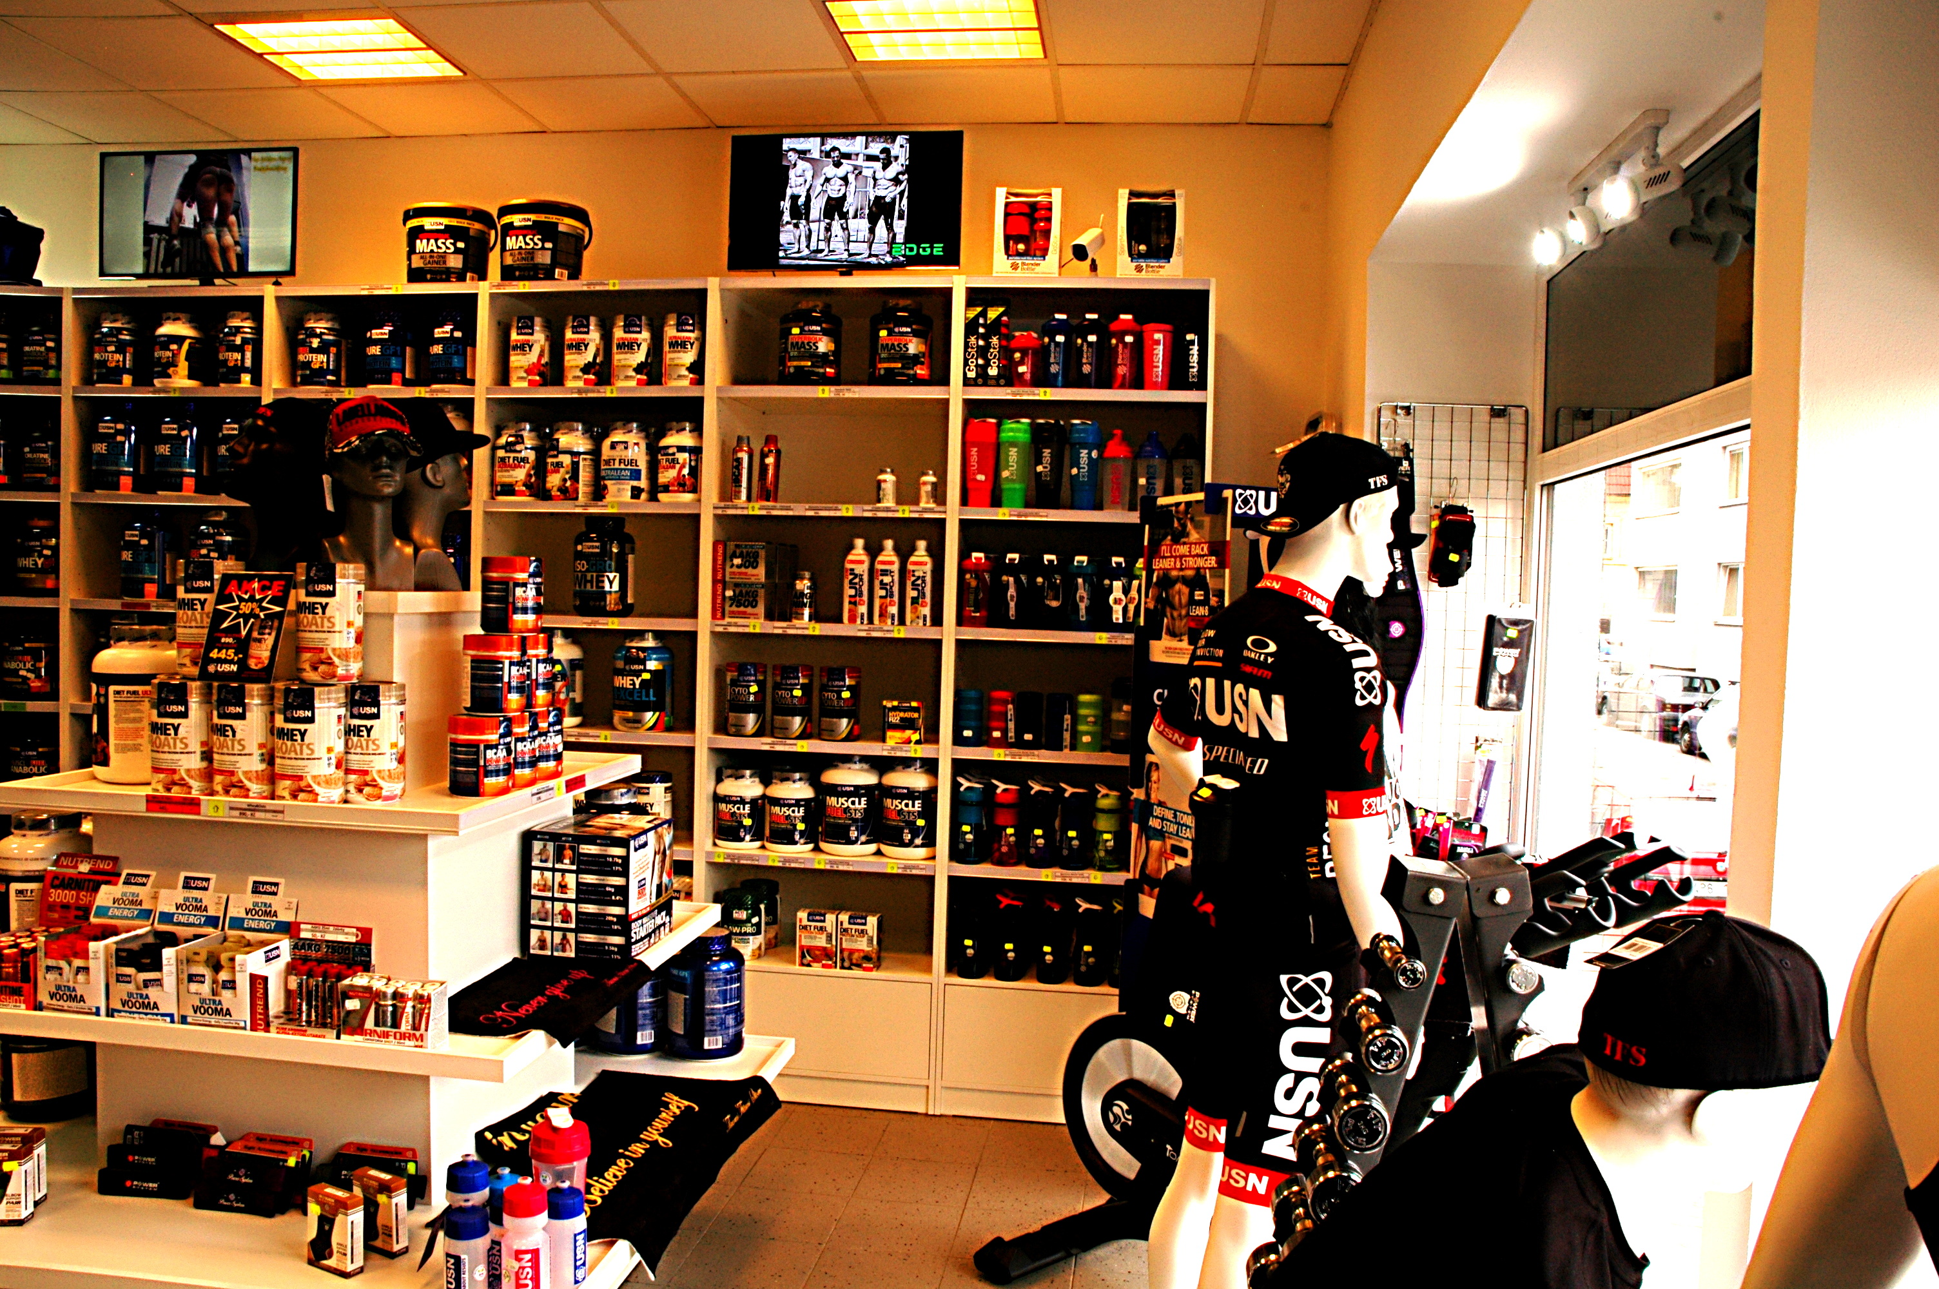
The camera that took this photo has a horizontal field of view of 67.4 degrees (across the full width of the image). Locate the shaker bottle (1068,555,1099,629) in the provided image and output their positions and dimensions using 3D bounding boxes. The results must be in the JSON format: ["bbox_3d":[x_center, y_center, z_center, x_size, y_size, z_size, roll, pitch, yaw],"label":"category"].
[{"bbox_3d":[0.348,-0.159,4.421,0.093,0.225,0.093,2,2,8],"label":"shaker bottle"}]

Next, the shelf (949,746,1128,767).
[{"bbox_3d":[0.323,0.329,4.493,0.721,0.031,0.310,2,2,8],"label":"shelf"}]

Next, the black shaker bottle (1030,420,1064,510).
[{"bbox_3d":[0.253,-0.566,4.601,0.097,0.284,0.100,2,3,10],"label":"black shaker bottle"}]

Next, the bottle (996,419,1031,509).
[{"bbox_3d":[0.140,-0.551,4.422,0.101,0.270,0.101,2,2,3],"label":"bottle"}]

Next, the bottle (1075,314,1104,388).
[{"bbox_3d":[0.362,-0.886,4.394,0.092,0.224,0.092,2,2,8],"label":"bottle"}]

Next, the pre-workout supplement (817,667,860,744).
[{"bbox_3d":[-0.423,0.194,4.759,0.131,0.234,0.131,2,3,4],"label":"pre-workout supplement"}]

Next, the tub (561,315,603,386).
[{"bbox_3d":[-1.230,-0.934,4.619,0.125,0.222,0.125,2,2,0],"label":"tub"}]

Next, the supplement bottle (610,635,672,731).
[{"bbox_3d":[-1.048,0.117,4.634,0.184,0.307,0.184,2,2,6],"label":"supplement bottle"}]

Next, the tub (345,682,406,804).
[{"bbox_3d":[-1.146,0.190,2.793,0.125,0.223,0.125,1,3,-7],"label":"tub"}]

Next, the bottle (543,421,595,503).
[{"bbox_3d":[-1.272,-0.579,4.614,0.156,0.265,0.156,3,2,28],"label":"bottle"}]

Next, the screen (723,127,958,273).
[{"bbox_3d":[-0.380,-1.380,4.558,0.737,0.417,0.070,2,2,8],"label":"screen"}]

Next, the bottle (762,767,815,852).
[{"bbox_3d":[-0.573,0.527,4.600,0.162,0.258,0.162,2,2,8],"label":"bottle"}]

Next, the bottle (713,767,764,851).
[{"bbox_3d":[-0.735,0.522,4.628,0.157,0.263,0.157,2,2,0],"label":"bottle"}]

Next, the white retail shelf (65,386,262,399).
[{"bbox_3d":[-2.617,-0.832,4.940,0.681,0.036,0.346,2,2,8],"label":"white retail shelf"}]

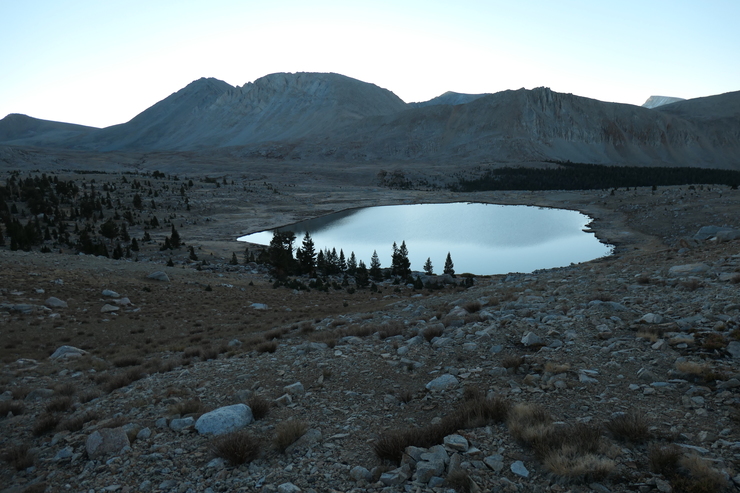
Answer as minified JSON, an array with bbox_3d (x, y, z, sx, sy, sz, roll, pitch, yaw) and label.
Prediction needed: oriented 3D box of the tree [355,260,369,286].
[{"bbox_3d":[-1.164,3.875,70.000,2.000,3.700,2.000,0,10,-1],"label":"tree"}]

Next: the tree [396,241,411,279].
[{"bbox_3d":[7.472,2.899,110.000,3.200,8.600,3.000,0,11,0],"label":"tree"}]

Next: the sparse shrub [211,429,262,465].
[{"bbox_3d":[-1.077,1.610,3.950,0.380,0.230,0.340,0,11,0],"label":"sparse shrub"}]

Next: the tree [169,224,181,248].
[{"bbox_3d":[-43.492,-2.163,110.000,2.600,5.200,2.600,-4,11,-21],"label":"tree"}]

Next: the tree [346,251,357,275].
[{"bbox_3d":[-4.164,3.601,111.000,2.200,5.500,2.200,0,11,0],"label":"tree"}]

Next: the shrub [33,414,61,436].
[{"bbox_3d":[-4.240,2.346,6.464,0.356,0.271,0.312,0,11,0],"label":"shrub"}]

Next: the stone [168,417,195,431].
[{"bbox_3d":[-1.835,1.723,4.800,0.260,0.125,0.190,-4,11,-22],"label":"stone"}]

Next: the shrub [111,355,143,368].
[{"bbox_3d":[-4.524,2.145,9.200,0.560,0.250,0.470,-5,12,-27],"label":"shrub"}]

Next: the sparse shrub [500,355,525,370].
[{"bbox_3d":[1.705,1.388,5.900,0.290,0.180,0.270,3,11,17],"label":"sparse shrub"}]

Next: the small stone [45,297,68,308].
[{"bbox_3d":[-19.705,3.520,31.000,1.480,0.680,1.100,-7,12,-33],"label":"small stone"}]

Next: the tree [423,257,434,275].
[{"bbox_3d":[13.403,4.353,113.000,2.400,4.200,2.300,0,11,0],"label":"tree"}]

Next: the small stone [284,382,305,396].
[{"bbox_3d":[-1.124,2.129,7.342,0.289,0.199,0.223,0,11,0],"label":"small stone"}]

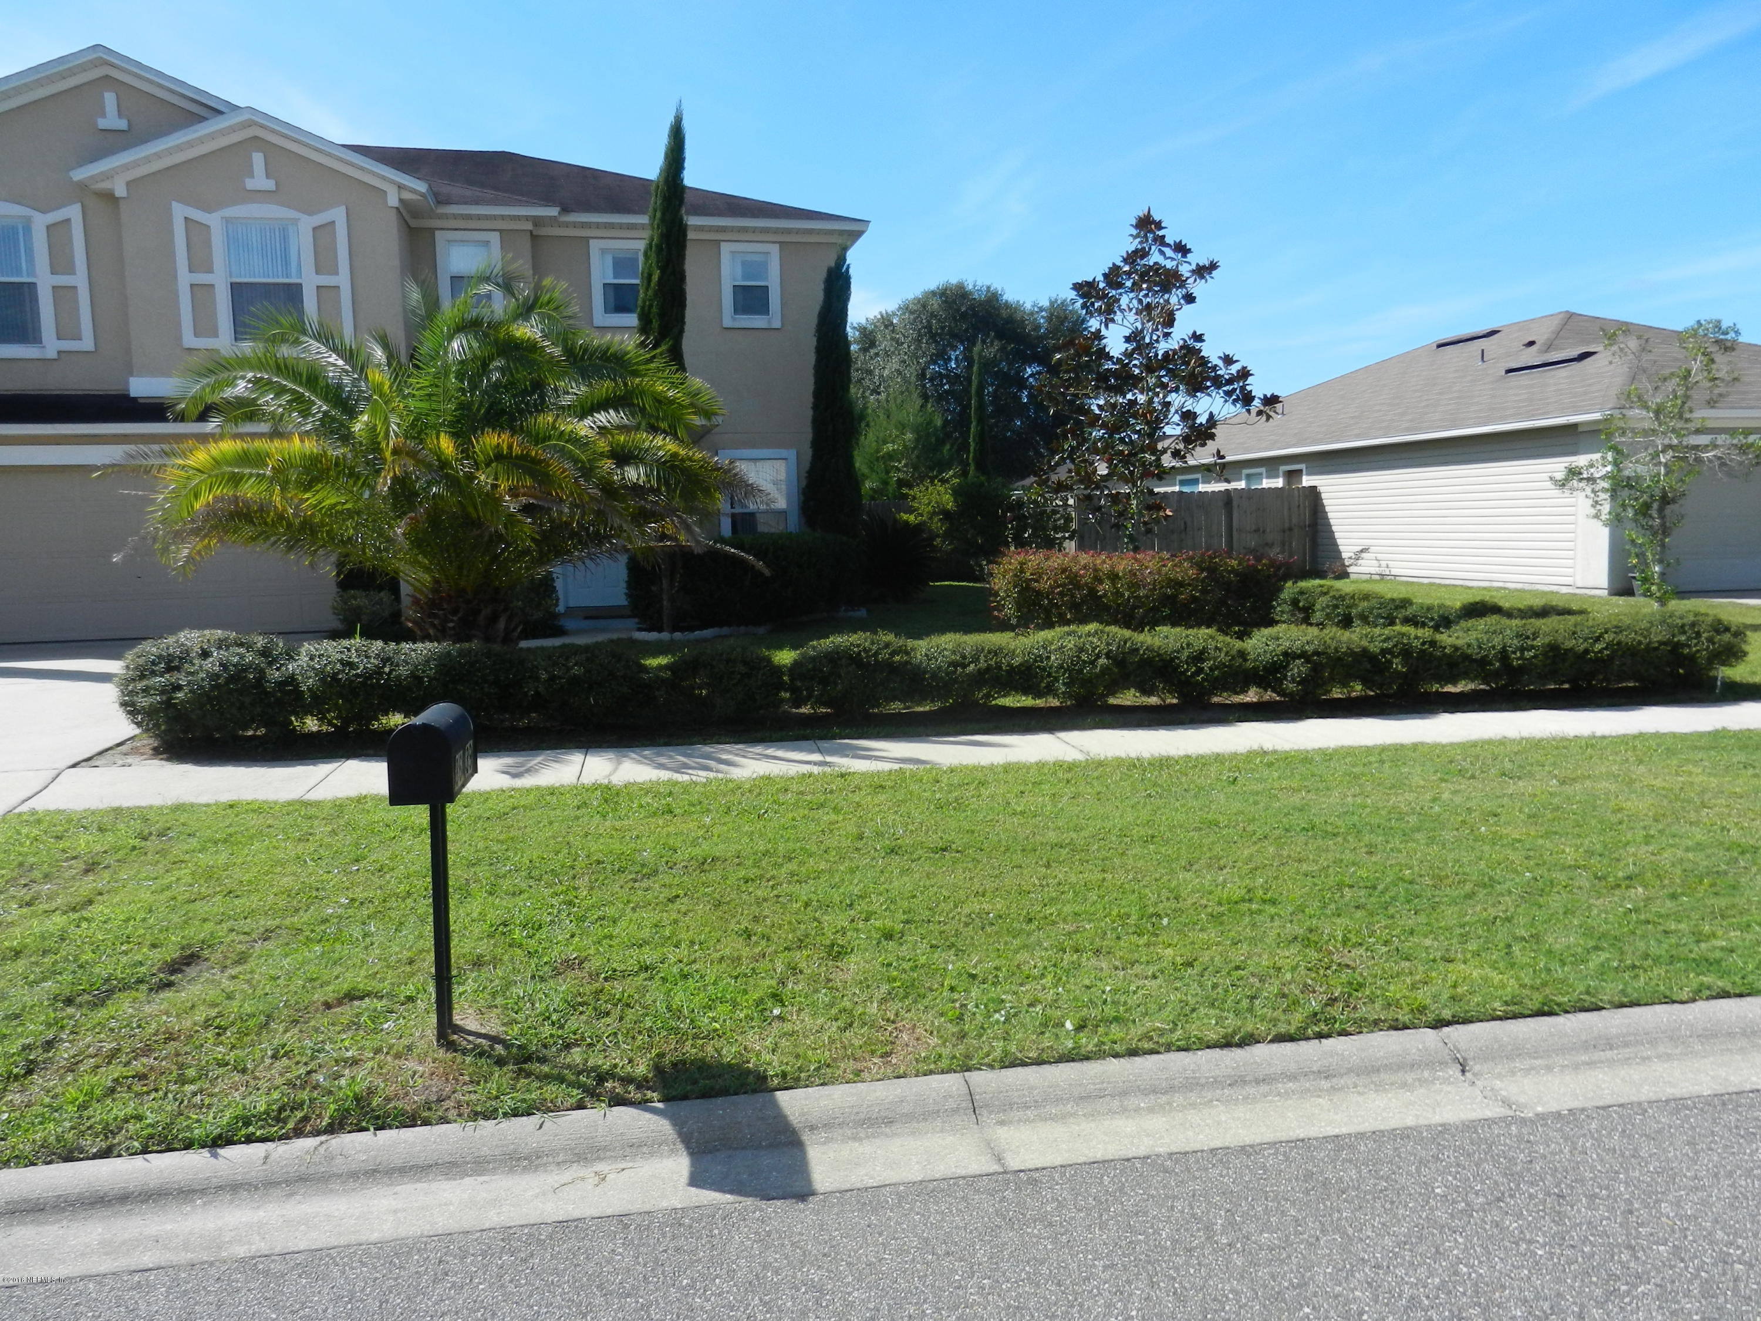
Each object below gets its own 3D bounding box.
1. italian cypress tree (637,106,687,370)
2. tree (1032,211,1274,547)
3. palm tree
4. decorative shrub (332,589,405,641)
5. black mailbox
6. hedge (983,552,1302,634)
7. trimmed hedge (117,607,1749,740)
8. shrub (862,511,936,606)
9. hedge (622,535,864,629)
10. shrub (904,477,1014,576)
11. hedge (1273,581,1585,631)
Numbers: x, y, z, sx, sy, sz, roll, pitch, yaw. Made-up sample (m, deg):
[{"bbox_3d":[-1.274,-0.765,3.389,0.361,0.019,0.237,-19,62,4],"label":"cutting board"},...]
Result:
[{"bbox_3d":[-2.543,-3.415,15.349,0.680,6.150,0.680,-3,6,-12],"label":"italian cypress tree"},{"bbox_3d":[3.702,-3.306,17.367,3.100,5.300,3.000,-3,6,-12],"label":"tree"},{"bbox_3d":[-4.524,-2.057,13.299,6.000,4.100,5.800,-3,6,-12],"label":"palm tree"},{"bbox_3d":[-6.154,-0.588,15.354,0.850,0.670,0.800,-3,6,-12],"label":"decorative shrub"},{"bbox_3d":[-1.355,0.276,3.877,0.178,0.236,0.460,-2,6,-9],"label":"black mailbox"},{"bbox_3d":[3.114,-0.896,15.632,3.600,0.930,1.200,-2,6,-3],"label":"hedge"},{"bbox_3d":[0.792,0.023,9.548,11.800,0.660,1.000,-2,6,-6],"label":"trimmed hedge"},{"bbox_3d":[0.287,-1.698,20.687,1.350,1.500,1.350,-1,6,0],"label":"shrub"},{"bbox_3d":[-1.817,-1.152,17.290,3.200,1.200,1.700,-3,6,-12],"label":"hedge"},{"bbox_3d":[1.761,-3.004,28.704,2.200,2.300,2.100,-3,6,-12],"label":"shrub"},{"bbox_3d":[5.372,-0.432,12.887,0.900,0.560,4.500,-3,6,-12],"label":"hedge"}]

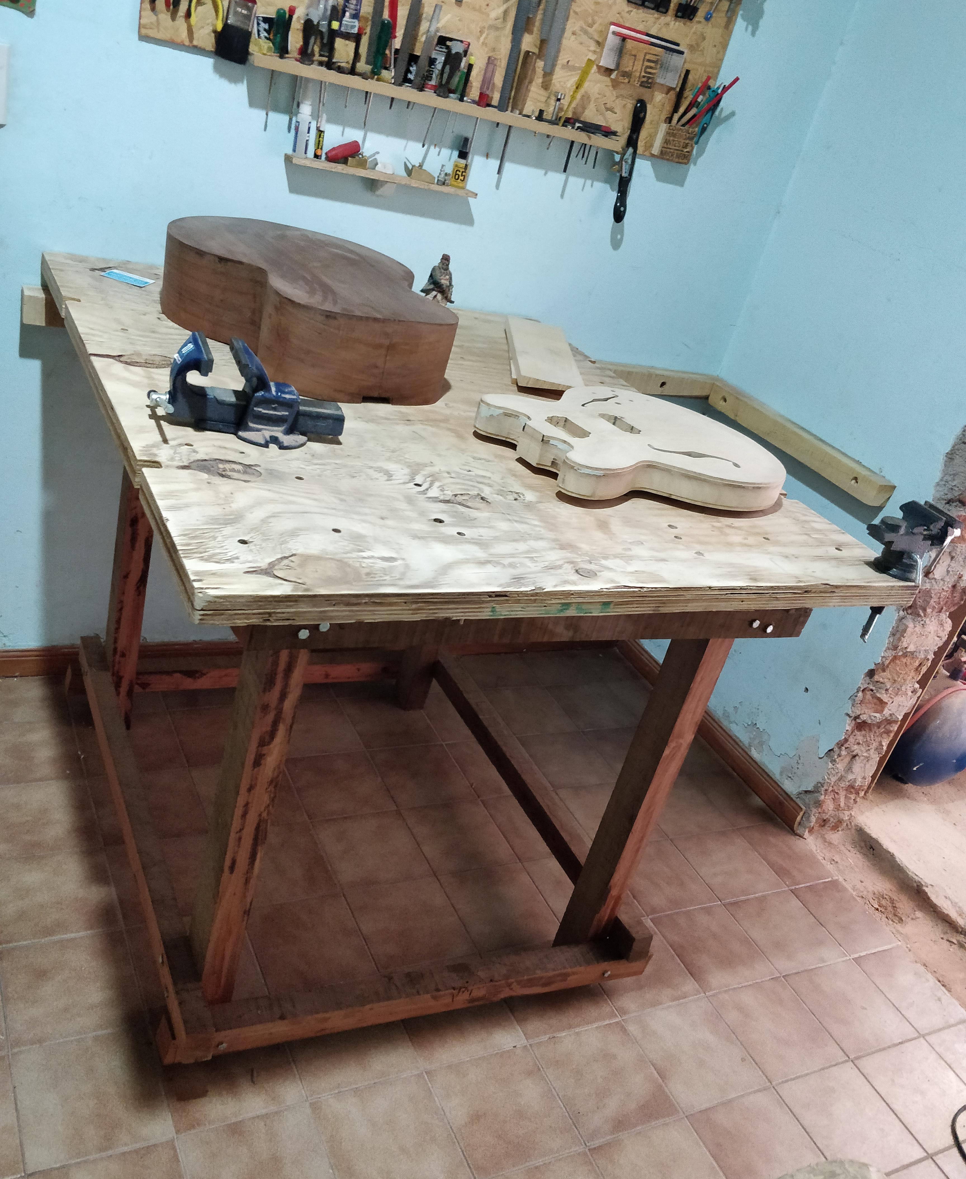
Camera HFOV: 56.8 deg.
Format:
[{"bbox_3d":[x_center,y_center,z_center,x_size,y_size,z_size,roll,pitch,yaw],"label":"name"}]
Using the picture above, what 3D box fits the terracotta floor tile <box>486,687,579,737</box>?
[{"bbox_3d":[0.134,0.345,2.518,0.198,0.010,0.198,-3,36,-29],"label":"terracotta floor tile"}]

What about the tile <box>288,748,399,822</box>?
[{"bbox_3d":[-0.339,0.463,2.107,0.198,0.010,0.198,-3,36,-29],"label":"tile"}]

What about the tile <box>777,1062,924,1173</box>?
[{"bbox_3d":[0.713,1.038,1.740,0.203,0.010,0.193,-2,35,-29],"label":"tile"}]

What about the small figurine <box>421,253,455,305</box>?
[{"bbox_3d":[-0.099,-0.718,2.096,0.065,0.122,0.068,-1,34,-28],"label":"small figurine"}]

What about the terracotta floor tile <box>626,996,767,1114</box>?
[{"bbox_3d":[0.424,0.926,1.783,0.203,0.010,0.193,-2,35,-29],"label":"terracotta floor tile"}]

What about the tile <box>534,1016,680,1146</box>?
[{"bbox_3d":[0.231,0.928,1.690,0.203,0.010,0.193,-2,35,-29],"label":"tile"}]

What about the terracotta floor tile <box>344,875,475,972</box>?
[{"bbox_3d":[-0.141,0.637,1.700,0.196,0.010,0.194,-1,31,-30],"label":"terracotta floor tile"}]

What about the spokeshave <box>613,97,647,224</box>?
[{"bbox_3d":[0.329,-0.957,2.003,0.055,0.252,0.045,-10,39,-24],"label":"spokeshave"}]

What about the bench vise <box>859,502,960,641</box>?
[{"bbox_3d":[0.696,-0.031,1.499,0.155,0.230,0.080,-3,36,-29],"label":"bench vise"}]

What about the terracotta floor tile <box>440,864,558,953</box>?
[{"bbox_3d":[0.035,0.635,1.784,0.196,0.010,0.194,-1,31,-30],"label":"terracotta floor tile"}]

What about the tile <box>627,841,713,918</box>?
[{"bbox_3d":[0.385,0.631,1.952,0.196,0.010,0.194,-1,31,-30],"label":"tile"}]

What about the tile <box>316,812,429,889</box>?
[{"bbox_3d":[-0.250,0.585,2.006,0.203,0.010,0.193,-2,35,-29],"label":"tile"}]

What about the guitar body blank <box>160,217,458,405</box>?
[{"bbox_3d":[-0.322,-0.513,1.589,0.440,0.126,0.585,-3,33,-32],"label":"guitar body blank"}]

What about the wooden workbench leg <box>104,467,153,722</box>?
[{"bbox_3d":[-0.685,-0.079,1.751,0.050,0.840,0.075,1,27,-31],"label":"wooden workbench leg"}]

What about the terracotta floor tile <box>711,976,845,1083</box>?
[{"bbox_3d":[0.617,0.924,1.877,0.203,0.010,0.193,-2,35,-29],"label":"terracotta floor tile"}]

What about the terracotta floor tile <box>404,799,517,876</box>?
[{"bbox_3d":[-0.056,0.574,2.063,0.198,0.010,0.198,-3,36,-29],"label":"terracotta floor tile"}]

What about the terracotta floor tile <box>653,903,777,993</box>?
[{"bbox_3d":[0.511,0.794,1.977,0.198,0.010,0.198,-3,36,-29],"label":"terracotta floor tile"}]

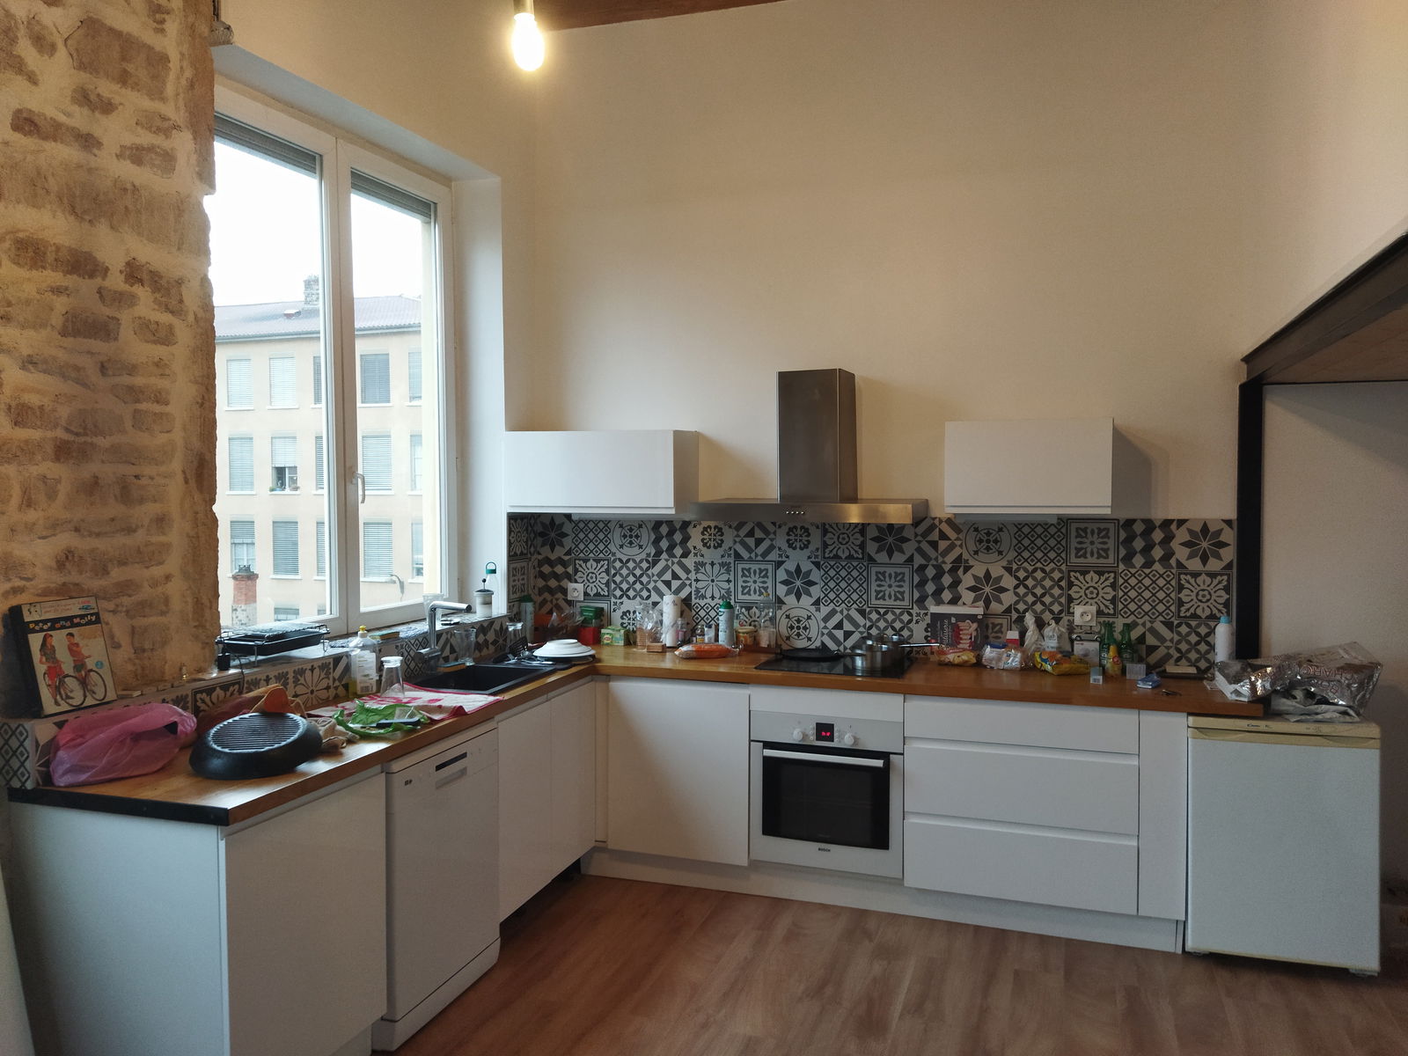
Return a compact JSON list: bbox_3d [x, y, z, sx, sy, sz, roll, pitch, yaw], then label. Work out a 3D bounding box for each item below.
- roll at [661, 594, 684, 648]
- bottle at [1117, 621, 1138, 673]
[{"bbox_3d":[-0.134,0.414,4.864,0.084,0.222,0.084,1,4,21],"label":"roll"},{"bbox_3d":[1.609,0.451,4.167,0.062,0.192,0.062,1,4,21],"label":"bottle"}]

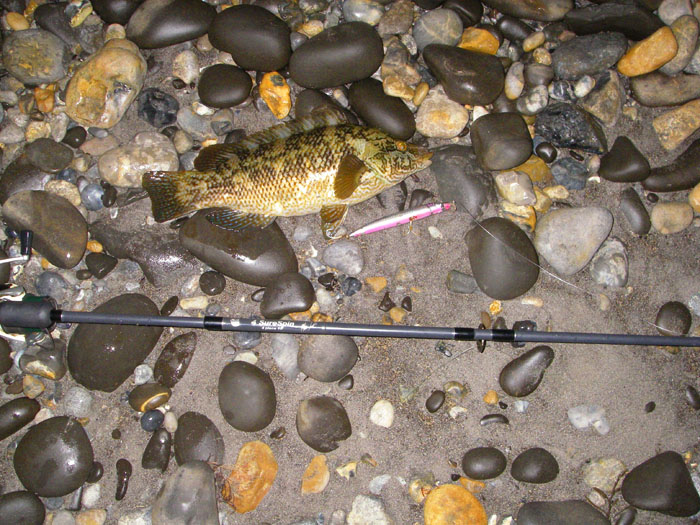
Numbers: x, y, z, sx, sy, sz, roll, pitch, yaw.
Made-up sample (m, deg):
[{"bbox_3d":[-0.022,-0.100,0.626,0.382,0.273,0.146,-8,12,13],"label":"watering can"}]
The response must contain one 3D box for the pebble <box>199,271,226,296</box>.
[{"bbox_3d":[-0.169,0.026,0.945,0.032,0.020,0.031,0,75,0],"label":"pebble"}]

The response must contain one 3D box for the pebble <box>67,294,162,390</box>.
[{"bbox_3d":[-0.261,0.086,0.854,0.083,0.037,0.119,41,81,8],"label":"pebble"}]

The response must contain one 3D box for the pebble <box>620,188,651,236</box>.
[{"bbox_3d":[0.344,-0.061,0.928,0.027,0.022,0.061,-19,77,-5],"label":"pebble"}]

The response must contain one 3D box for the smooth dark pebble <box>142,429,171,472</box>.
[{"bbox_3d":[-0.225,0.218,0.892,0.029,0.020,0.050,15,75,4],"label":"smooth dark pebble"}]

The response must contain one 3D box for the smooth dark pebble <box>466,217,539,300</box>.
[{"bbox_3d":[0.173,-0.008,0.870,0.076,0.047,0.099,-18,74,-5],"label":"smooth dark pebble"}]

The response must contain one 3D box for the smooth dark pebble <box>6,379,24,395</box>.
[{"bbox_3d":[-0.389,0.145,0.893,0.022,0.012,0.015,-30,82,-5],"label":"smooth dark pebble"}]

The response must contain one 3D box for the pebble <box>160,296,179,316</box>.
[{"bbox_3d":[-0.221,0.054,0.940,0.014,0.010,0.027,28,77,7],"label":"pebble"}]

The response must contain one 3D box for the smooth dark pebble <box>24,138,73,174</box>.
[{"bbox_3d":[-0.347,-0.124,0.886,0.057,0.022,0.037,11,78,2],"label":"smooth dark pebble"}]

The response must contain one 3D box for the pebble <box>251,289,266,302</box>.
[{"bbox_3d":[-0.099,0.037,0.870,0.025,0.009,0.016,-5,78,-1],"label":"pebble"}]

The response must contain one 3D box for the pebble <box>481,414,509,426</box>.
[{"bbox_3d":[0.167,0.183,0.889,0.034,0.015,0.017,3,81,0],"label":"pebble"}]

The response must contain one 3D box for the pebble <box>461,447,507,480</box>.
[{"bbox_3d":[0.145,0.216,0.826,0.047,0.023,0.034,3,78,1],"label":"pebble"}]

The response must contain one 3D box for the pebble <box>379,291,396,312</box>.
[{"bbox_3d":[0.040,0.046,0.871,0.018,0.011,0.020,-27,75,-8],"label":"pebble"}]

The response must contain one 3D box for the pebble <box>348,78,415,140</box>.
[{"bbox_3d":[0.041,-0.198,0.989,0.058,0.046,0.102,-40,79,-10],"label":"pebble"}]

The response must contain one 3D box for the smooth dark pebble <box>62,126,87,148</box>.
[{"bbox_3d":[-0.335,-0.152,0.936,0.030,0.019,0.026,-37,83,-5],"label":"smooth dark pebble"}]

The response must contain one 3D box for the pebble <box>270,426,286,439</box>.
[{"bbox_3d":[-0.077,0.186,0.831,0.017,0.005,0.009,-38,77,-11],"label":"pebble"}]

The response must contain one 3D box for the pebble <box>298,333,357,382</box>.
[{"bbox_3d":[-0.026,0.110,0.916,0.071,0.041,0.068,0,75,0],"label":"pebble"}]

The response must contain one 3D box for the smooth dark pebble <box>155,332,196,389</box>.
[{"bbox_3d":[-0.193,0.105,0.848,0.035,0.020,0.067,17,74,5],"label":"smooth dark pebble"}]

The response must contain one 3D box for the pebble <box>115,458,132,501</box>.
[{"bbox_3d":[-0.243,0.234,0.827,0.016,0.012,0.042,-2,78,0],"label":"pebble"}]

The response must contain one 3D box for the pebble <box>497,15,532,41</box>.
[{"bbox_3d":[0.208,-0.294,0.968,0.032,0.025,0.043,-43,78,-12],"label":"pebble"}]

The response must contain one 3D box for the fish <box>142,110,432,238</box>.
[{"bbox_3d":[-0.072,-0.099,0.927,0.348,0.060,0.150,-8,76,-2],"label":"fish"}]

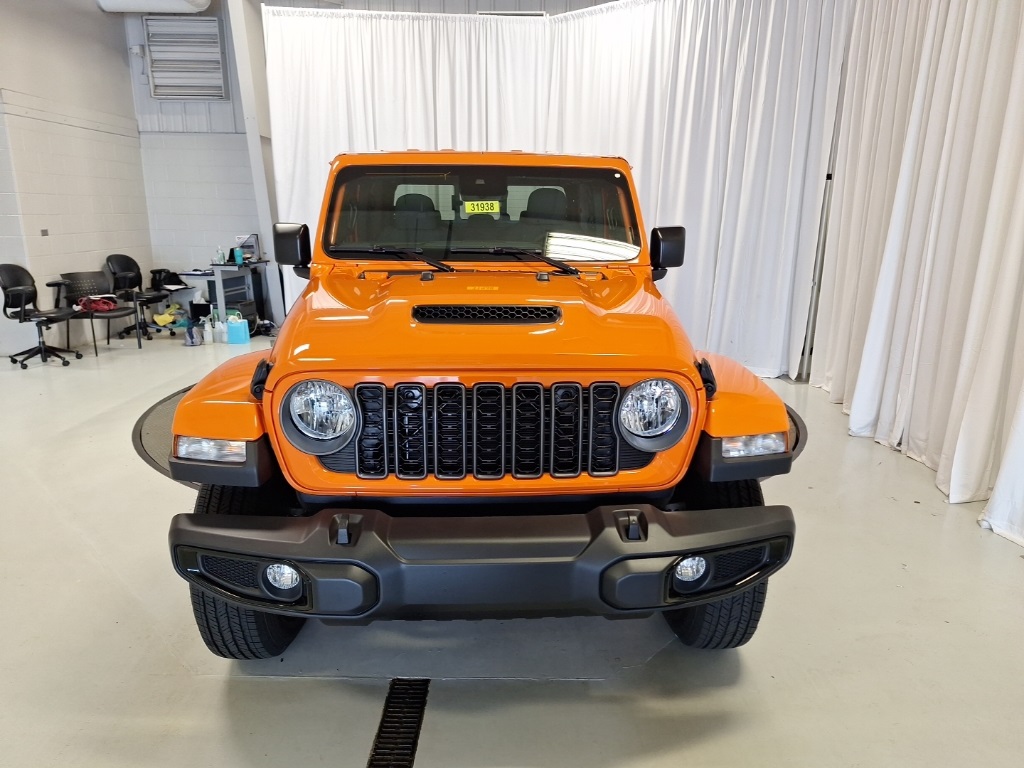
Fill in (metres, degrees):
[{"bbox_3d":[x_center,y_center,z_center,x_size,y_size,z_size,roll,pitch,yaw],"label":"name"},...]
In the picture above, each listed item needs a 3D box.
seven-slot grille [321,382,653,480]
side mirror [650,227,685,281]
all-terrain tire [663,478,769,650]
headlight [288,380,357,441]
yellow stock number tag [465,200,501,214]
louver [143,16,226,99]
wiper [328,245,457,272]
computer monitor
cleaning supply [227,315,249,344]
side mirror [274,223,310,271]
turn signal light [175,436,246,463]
[{"bbox_3d":[-0.061,0.121,1.790,0.880,0.280,0.080,0,14,-3],"label":"seven-slot grille"},{"bbox_3d":[0.749,-0.630,3.271,0.155,0.235,0.120,0,14,-3],"label":"side mirror"},{"bbox_3d":[0.706,0.553,2.565,0.250,0.800,0.800,0,14,-3],"label":"all-terrain tire"},{"bbox_3d":[-0.532,0.067,1.930,0.175,0.170,0.090,0,14,-3],"label":"headlight"},{"bbox_3d":[-0.136,-0.836,3.201,0.163,0.066,0.005,0,-11,-3],"label":"yellow stock number tag"},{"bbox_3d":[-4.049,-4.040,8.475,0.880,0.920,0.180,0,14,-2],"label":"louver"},{"bbox_3d":[-0.527,-0.553,2.998,0.560,0.115,0.150,0,14,-3],"label":"wiper"},{"bbox_3d":[-3.337,-1.747,8.665,0.400,0.360,0.140,10,17,33],"label":"computer monitor"},{"bbox_3d":[-3.253,-0.648,8.081,0.240,0.320,0.130,0,14,-1],"label":"cleaning supply"},{"bbox_3d":[-1.020,-0.644,3.169,0.160,0.215,0.120,0,14,-3],"label":"side mirror"},{"bbox_3d":[-0.858,0.188,1.959,0.210,0.085,0.090,0,14,-3],"label":"turn signal light"}]

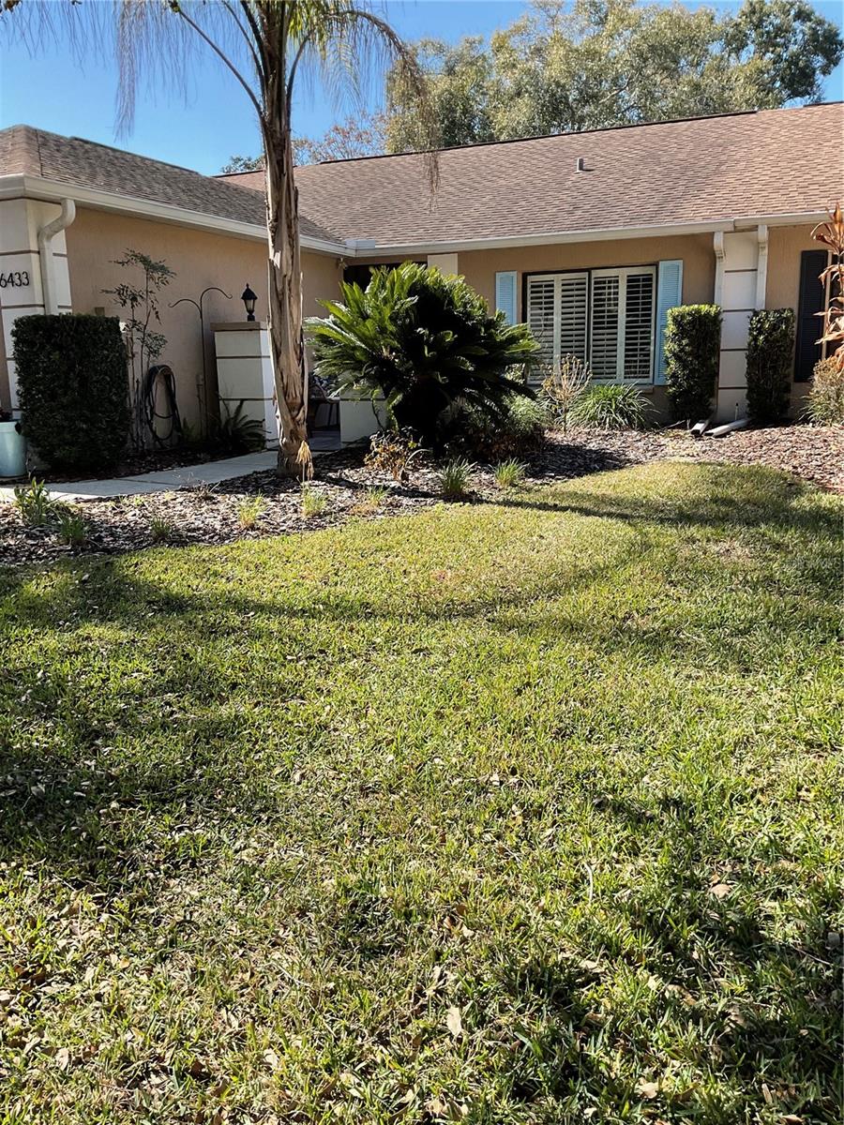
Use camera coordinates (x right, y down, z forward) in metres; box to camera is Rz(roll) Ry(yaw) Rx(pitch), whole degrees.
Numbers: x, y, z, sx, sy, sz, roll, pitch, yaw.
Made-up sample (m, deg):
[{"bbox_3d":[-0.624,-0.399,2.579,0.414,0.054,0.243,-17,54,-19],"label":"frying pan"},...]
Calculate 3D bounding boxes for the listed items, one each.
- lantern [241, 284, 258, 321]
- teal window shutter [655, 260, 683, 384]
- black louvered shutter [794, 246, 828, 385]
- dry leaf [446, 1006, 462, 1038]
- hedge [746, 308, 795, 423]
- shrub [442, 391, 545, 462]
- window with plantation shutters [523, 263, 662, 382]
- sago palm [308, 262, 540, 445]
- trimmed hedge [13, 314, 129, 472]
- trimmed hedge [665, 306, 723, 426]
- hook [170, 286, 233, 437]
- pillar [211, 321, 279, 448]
[{"bbox_3d":[-2.114,-3.177,11.554,0.180,0.456,0.180,4,13,25],"label":"lantern"},{"bbox_3d":[3.333,-3.215,12.704,0.324,1.624,0.045,4,13,25],"label":"teal window shutter"},{"bbox_3d":[4.928,-3.113,11.966,0.304,1.614,0.045,4,13,25],"label":"black louvered shutter"},{"bbox_3d":[0.072,1.018,2.091,0.038,0.022,0.095,-1,12,2],"label":"dry leaf"},{"bbox_3d":[4.403,-2.460,11.902,0.502,1.381,0.650,4,13,25],"label":"hedge"},{"bbox_3d":[0.760,-1.399,9.587,1.100,0.650,0.950,0,12,5],"label":"shrub"},{"bbox_3d":[2.345,-3.287,13.172,1.860,1.580,0.120,4,13,24],"label":"window with plantation shutters"},{"bbox_3d":[0.034,-2.208,10.132,2.476,1.998,2.402,-1,12,0],"label":"sago palm"},{"bbox_3d":[-3.375,-1.655,9.198,0.700,1.447,0.760,4,13,25],"label":"trimmed hedge"},{"bbox_3d":[3.544,-2.571,12.287,0.625,1.481,0.650,4,13,25],"label":"trimmed hedge"},{"bbox_3d":[-2.545,-2.294,11.071,0.731,1.837,0.050,-4,12,-12],"label":"hook"},{"bbox_3d":[-2.094,-2.208,11.746,0.700,1.520,0.670,4,13,25],"label":"pillar"}]

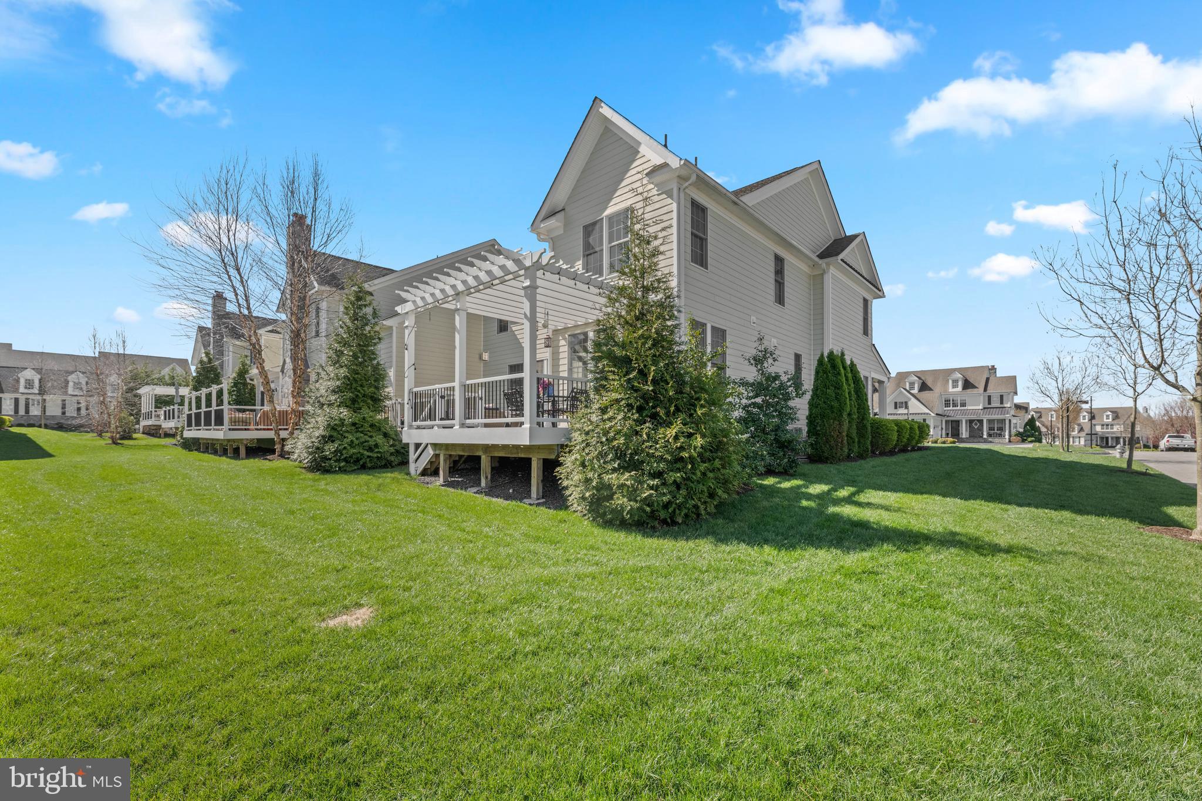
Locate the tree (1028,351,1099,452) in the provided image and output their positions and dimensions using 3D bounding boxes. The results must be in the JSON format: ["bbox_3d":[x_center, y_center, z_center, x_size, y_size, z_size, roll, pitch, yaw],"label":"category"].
[{"bbox_3d":[35.426,0.072,35.800,4.300,7.700,4.300,-2,-3,44],"label":"tree"}]

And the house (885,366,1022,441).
[{"bbox_3d":[52.057,0.638,70.500,16.500,10.800,13.500,-2,-3,44],"label":"house"}]

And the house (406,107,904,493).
[{"bbox_3d":[3.400,-3.100,18.200,9.800,11.200,20.300,-2,-3,44],"label":"house"}]

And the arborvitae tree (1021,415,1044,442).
[{"bbox_3d":[55.395,3.678,60.000,2.100,3.500,2.100,-2,-3,44],"label":"arborvitae tree"}]

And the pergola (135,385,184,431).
[{"bbox_3d":[-37.473,0.692,40.500,4.800,3.800,3.600,-2,-3,44],"label":"pergola"}]

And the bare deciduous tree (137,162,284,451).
[{"bbox_3d":[-15.084,-3.731,18.200,4.700,11.500,4.600,-2,-3,44],"label":"bare deciduous tree"}]

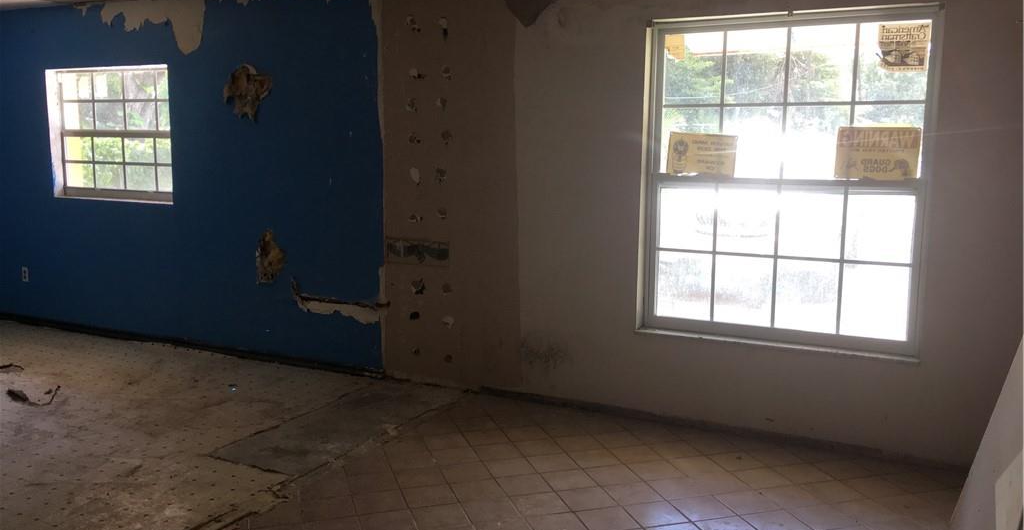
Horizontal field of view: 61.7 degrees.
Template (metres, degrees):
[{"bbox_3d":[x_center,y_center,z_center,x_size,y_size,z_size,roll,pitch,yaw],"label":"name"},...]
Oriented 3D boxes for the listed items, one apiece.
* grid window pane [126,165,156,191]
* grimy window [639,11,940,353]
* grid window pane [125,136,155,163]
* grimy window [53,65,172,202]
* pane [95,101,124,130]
[{"bbox_3d":[-2.710,-0.636,6.283,0.314,0.188,0.034,4,9,26],"label":"grid window pane"},{"bbox_3d":[1.319,-0.404,4.230,1.345,1.585,0.110,4,9,26],"label":"grimy window"},{"bbox_3d":[-2.712,-0.833,6.256,0.311,0.190,0.034,4,9,26],"label":"grid window pane"},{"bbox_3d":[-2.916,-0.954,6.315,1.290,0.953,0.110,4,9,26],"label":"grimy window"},{"bbox_3d":[-2.997,-1.108,6.397,0.320,0.213,0.034,4,9,26],"label":"pane"}]

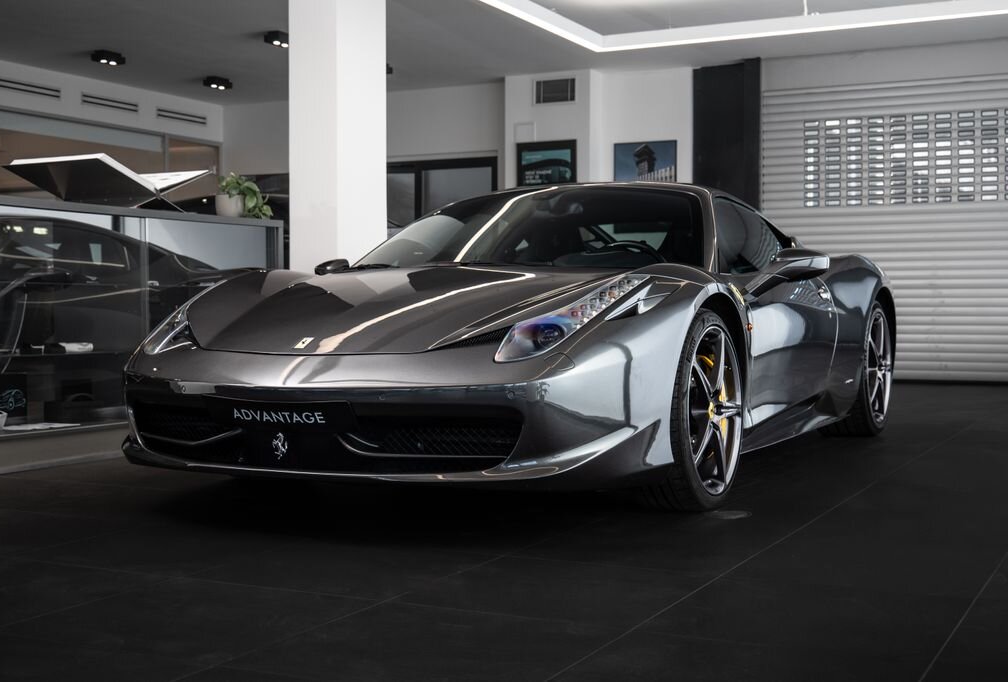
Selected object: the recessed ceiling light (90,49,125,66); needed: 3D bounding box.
[{"bbox_3d":[-3.305,-2.367,10.934,0.140,0.085,0.240,1,2,27],"label":"recessed ceiling light"}]

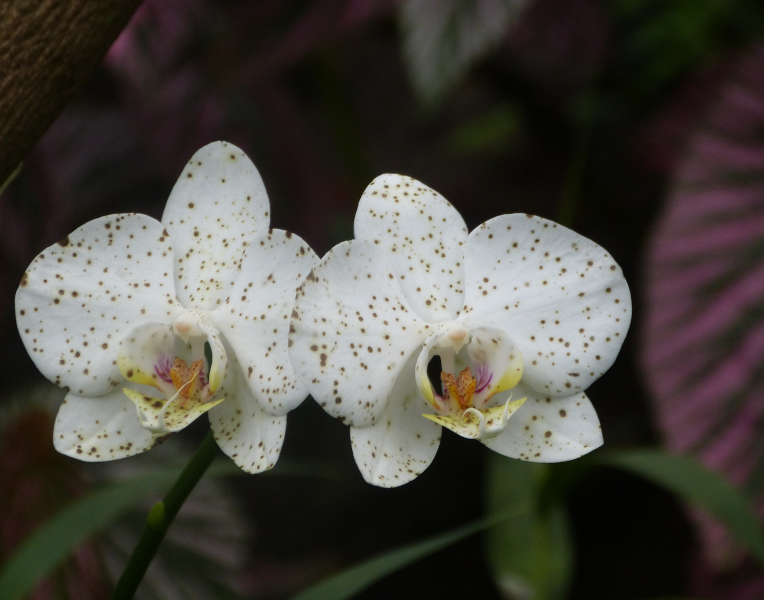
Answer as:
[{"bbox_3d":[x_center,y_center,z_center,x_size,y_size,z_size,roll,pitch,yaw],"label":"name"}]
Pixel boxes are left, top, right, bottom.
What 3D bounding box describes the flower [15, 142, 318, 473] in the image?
[{"bbox_3d":[-0.058,0.002,1.630,0.088,0.088,0.036,10,11,21],"label":"flower"}]

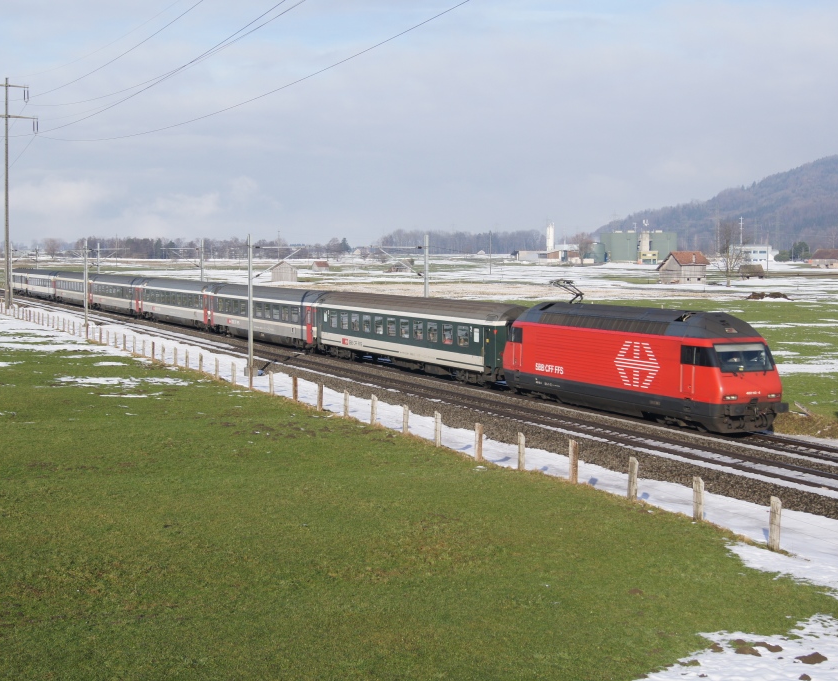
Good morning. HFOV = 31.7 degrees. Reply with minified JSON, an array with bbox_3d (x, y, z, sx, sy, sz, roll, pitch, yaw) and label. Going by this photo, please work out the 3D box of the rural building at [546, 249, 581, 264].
[{"bbox_3d":[83.597,-48.596,855.000,20.600,9.200,16.000,0,3,6],"label":"rural building"}]

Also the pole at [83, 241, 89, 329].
[{"bbox_3d":[-32.039,-5.373,142.402,0.250,8.770,0.250,-1,4,-23],"label":"pole"}]

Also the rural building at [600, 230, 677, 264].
[{"bbox_3d":[127.728,-54.117,860.000,44.700,19.500,26.000,0,3,8],"label":"rural building"}]

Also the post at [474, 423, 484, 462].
[{"bbox_3d":[2.043,3.511,51.038,0.200,1.311,0.220,-1,4,-22],"label":"post"}]

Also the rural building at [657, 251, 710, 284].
[{"bbox_3d":[60.927,-16.822,340.199,9.600,7.590,8.200,-2,4,-35],"label":"rural building"}]

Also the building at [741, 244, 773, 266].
[{"bbox_3d":[173.619,-43.849,759.938,19.000,10.970,12.000,0,3,5],"label":"building"}]

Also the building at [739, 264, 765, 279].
[{"bbox_3d":[90.309,-18.627,400.323,6.900,3.950,5.500,1,4,13],"label":"building"}]

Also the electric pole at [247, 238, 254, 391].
[{"bbox_3d":[-10.356,-2.141,90.848,0.250,8.730,0.250,-1,4,-23],"label":"electric pole"}]

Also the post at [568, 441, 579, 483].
[{"bbox_3d":[4.660,3.649,44.653,0.200,1.320,0.220,-1,4,-22],"label":"post"}]

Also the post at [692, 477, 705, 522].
[{"bbox_3d":[7.236,4.102,38.387,0.200,1.144,0.220,-1,4,-22],"label":"post"}]

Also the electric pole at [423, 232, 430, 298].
[{"bbox_3d":[0.476,-2.572,93.960,0.250,8.310,0.250,-1,4,-23],"label":"electric pole"}]

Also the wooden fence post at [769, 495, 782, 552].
[{"bbox_3d":[8.501,4.356,35.314,0.200,1.268,0.220,-1,4,-22],"label":"wooden fence post"}]

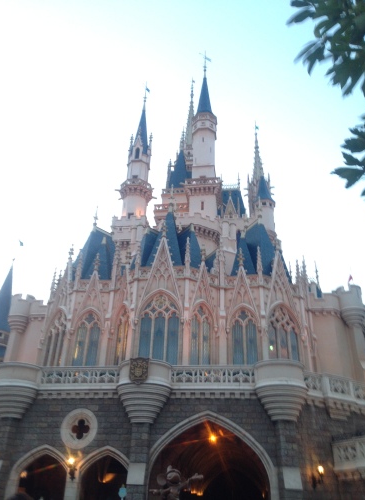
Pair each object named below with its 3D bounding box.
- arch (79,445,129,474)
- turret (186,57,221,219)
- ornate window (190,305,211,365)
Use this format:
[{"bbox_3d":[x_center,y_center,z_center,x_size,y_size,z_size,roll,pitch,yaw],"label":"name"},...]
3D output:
[{"bbox_3d":[-3.653,9.884,22.481,2.542,1.300,0.500,-1,-32,6],"label":"arch"},{"bbox_3d":[2.064,-11.752,45.315,2.972,21.430,2.972,-1,-32,6],"label":"turret"},{"bbox_3d":[1.005,4.974,27.465,1.405,3.965,0.350,15,-34,-19],"label":"ornate window"}]

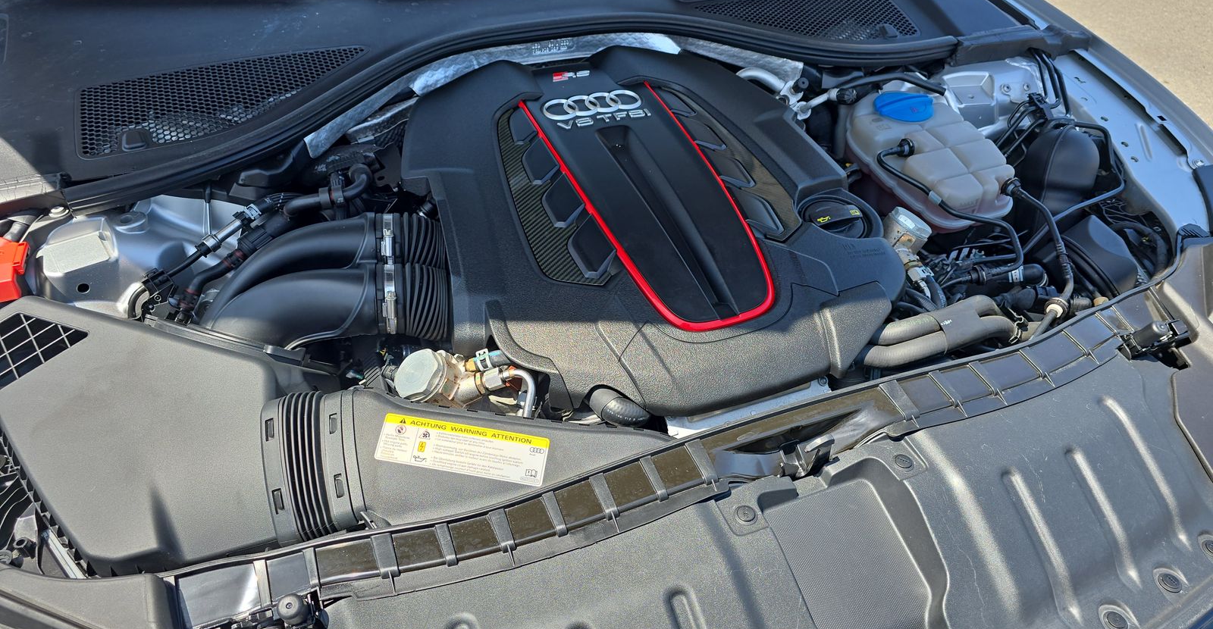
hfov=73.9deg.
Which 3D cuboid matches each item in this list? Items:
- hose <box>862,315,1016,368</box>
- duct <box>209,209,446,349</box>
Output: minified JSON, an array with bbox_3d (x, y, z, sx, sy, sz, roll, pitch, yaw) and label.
[{"bbox_3d":[0.356,0.032,0.859,0.200,0.036,0.042,-13,39,-17],"label":"hose"},{"bbox_3d":[-0.304,-0.033,0.898,0.280,0.095,0.215,-13,39,-17],"label":"duct"}]

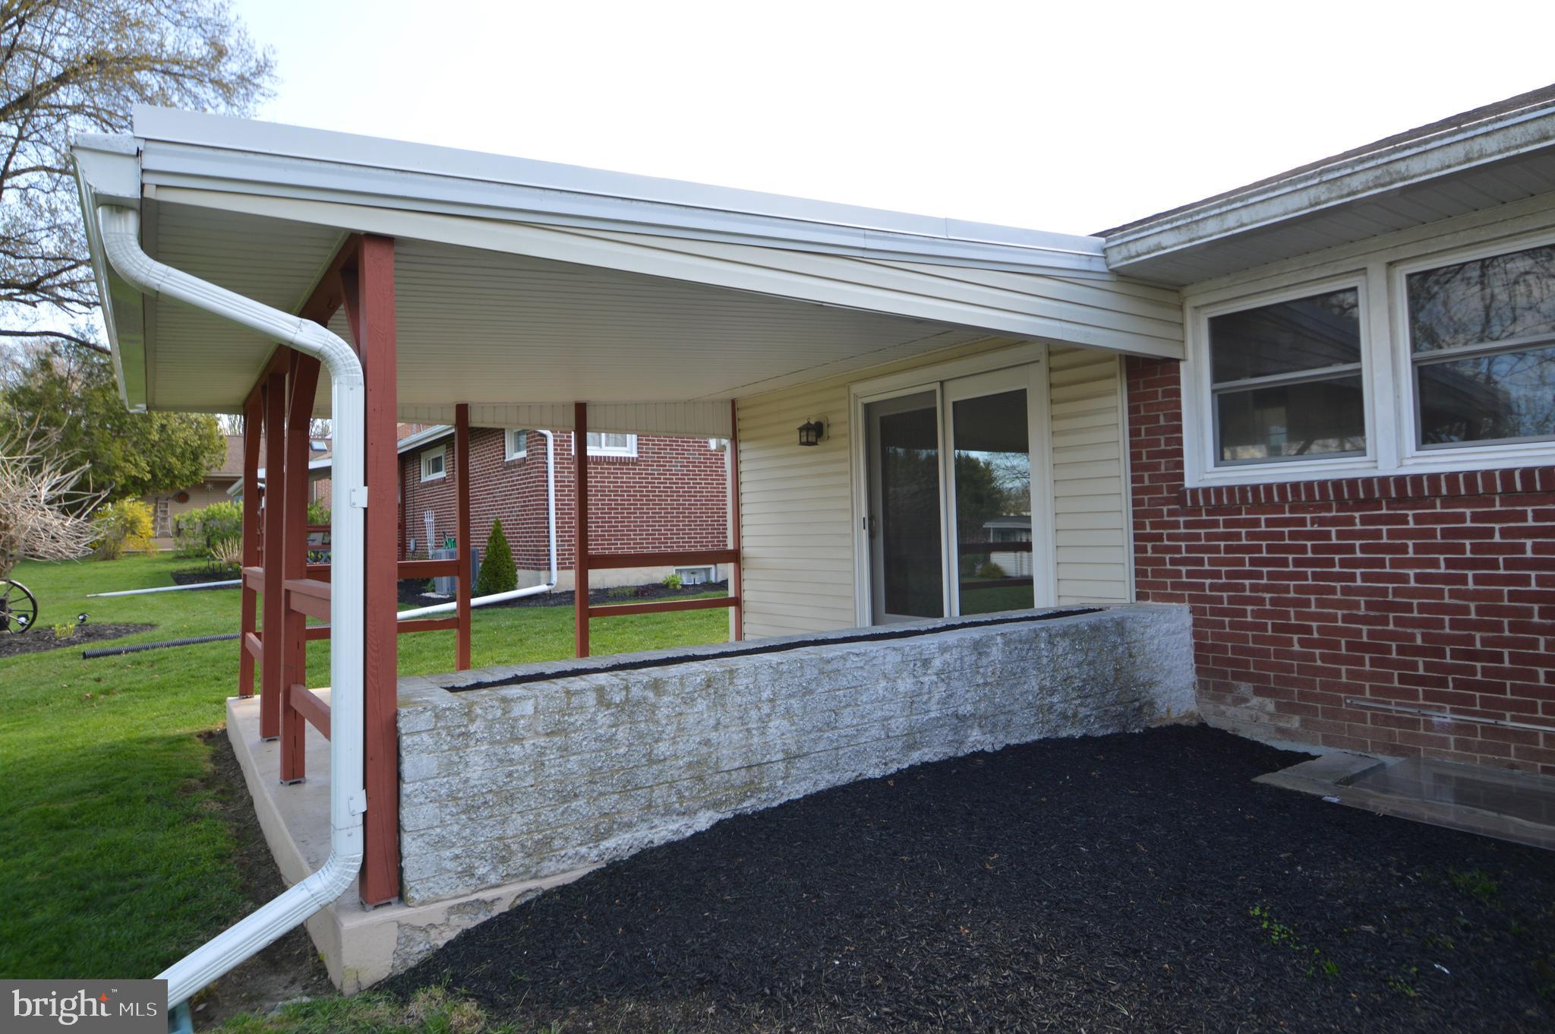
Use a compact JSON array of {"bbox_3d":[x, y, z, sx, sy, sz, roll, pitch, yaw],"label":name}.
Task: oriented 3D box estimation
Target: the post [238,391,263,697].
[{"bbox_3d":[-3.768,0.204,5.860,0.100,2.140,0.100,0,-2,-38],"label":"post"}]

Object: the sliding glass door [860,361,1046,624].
[{"bbox_3d":[1.228,-0.039,6.122,0.120,1.990,1.800,0,-2,-38],"label":"sliding glass door"}]

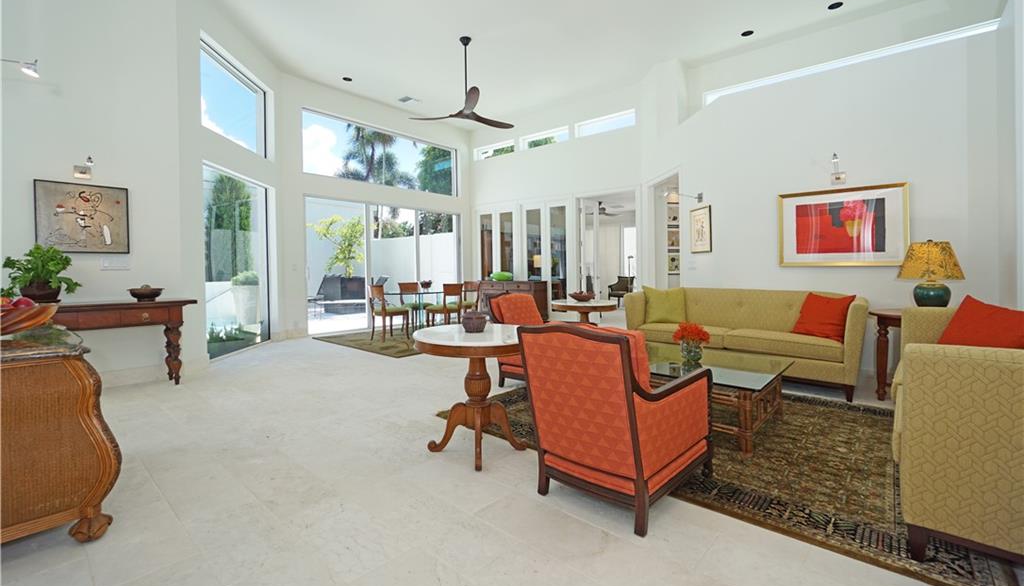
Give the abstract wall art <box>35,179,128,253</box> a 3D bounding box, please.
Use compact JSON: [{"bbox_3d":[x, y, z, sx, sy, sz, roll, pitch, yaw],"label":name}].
[{"bbox_3d":[-3.954,-0.690,3.952,0.043,0.635,0.608,2,4,42],"label":"abstract wall art"}]

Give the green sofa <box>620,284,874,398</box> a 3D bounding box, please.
[{"bbox_3d":[2.346,0.417,4.440,2.116,0.887,0.911,2,4,42],"label":"green sofa"}]

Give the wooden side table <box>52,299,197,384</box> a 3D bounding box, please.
[{"bbox_3d":[-3.837,0.520,3.940,0.410,0.835,1.420,2,4,45],"label":"wooden side table"}]

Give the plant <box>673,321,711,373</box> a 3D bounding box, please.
[{"bbox_3d":[1.418,0.383,3.370,0.290,0.335,0.290,2,4,41],"label":"plant"}]

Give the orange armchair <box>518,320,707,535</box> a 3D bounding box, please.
[{"bbox_3d":[0.559,0.592,2.270,0.690,0.880,0.860,2,4,40],"label":"orange armchair"}]

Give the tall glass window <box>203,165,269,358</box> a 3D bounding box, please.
[{"bbox_3d":[-3.916,-0.406,6.134,0.090,2.420,1.580,-1,3,-5],"label":"tall glass window"}]

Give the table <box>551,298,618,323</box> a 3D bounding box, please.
[{"bbox_3d":[0.832,0.480,4.974,0.749,0.732,0.749,2,4,42],"label":"table"}]

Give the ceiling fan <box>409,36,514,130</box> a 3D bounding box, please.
[{"bbox_3d":[-0.680,-2.960,5.700,1.500,1.150,1.420,0,3,0],"label":"ceiling fan"}]

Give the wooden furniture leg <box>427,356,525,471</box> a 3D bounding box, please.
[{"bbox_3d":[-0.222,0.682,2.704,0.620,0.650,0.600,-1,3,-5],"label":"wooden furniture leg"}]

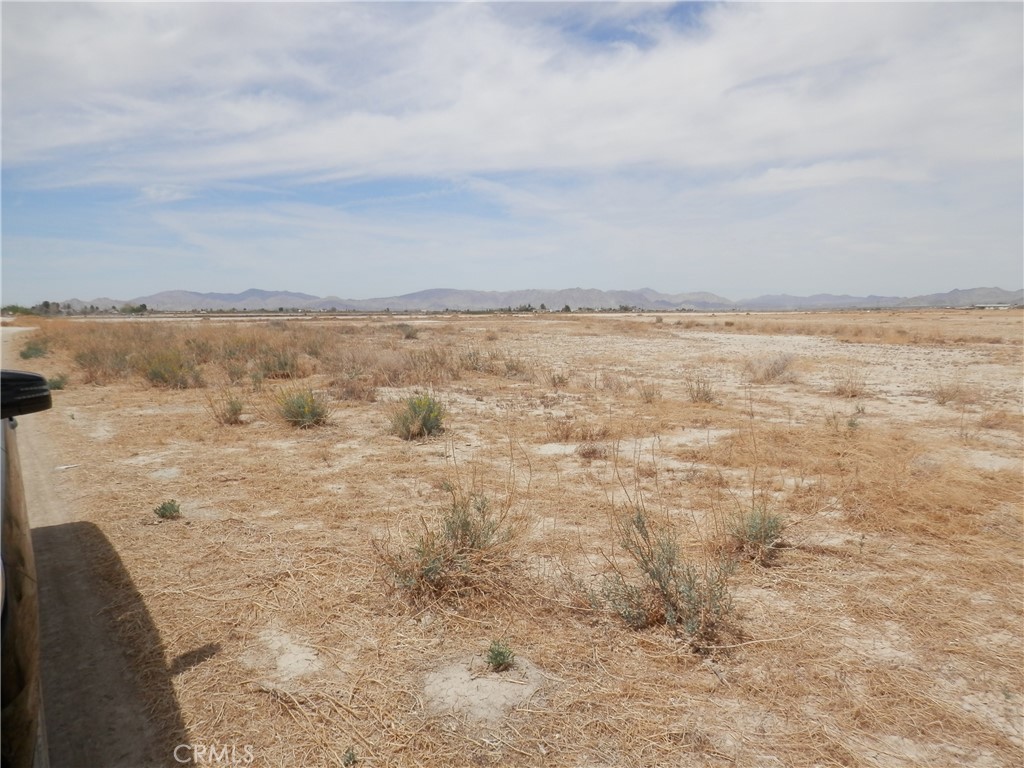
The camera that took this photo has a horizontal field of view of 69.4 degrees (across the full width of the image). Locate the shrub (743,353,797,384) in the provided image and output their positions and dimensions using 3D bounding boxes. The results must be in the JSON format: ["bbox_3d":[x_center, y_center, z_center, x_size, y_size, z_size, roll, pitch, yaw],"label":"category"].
[{"bbox_3d":[5.407,-0.343,15.500,1.111,0.635,1.000,0,6,0],"label":"shrub"}]

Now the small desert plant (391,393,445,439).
[{"bbox_3d":[-1.159,0.362,9.039,0.644,0.507,0.548,-1,6,-7],"label":"small desert plant"}]

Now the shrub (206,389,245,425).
[{"bbox_3d":[-3.894,0.295,10.026,0.469,0.456,0.398,-2,6,-21],"label":"shrub"}]

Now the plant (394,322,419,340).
[{"bbox_3d":[-5.674,-2.840,39.721,1.224,0.869,1.041,-1,6,-8],"label":"plant"}]

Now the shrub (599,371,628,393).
[{"bbox_3d":[1.932,-0.066,14.061,0.547,0.363,0.465,1,6,8],"label":"shrub"}]

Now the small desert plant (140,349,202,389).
[{"bbox_3d":[-6.914,-0.334,14.975,1.125,0.747,0.956,-3,6,-25],"label":"small desert plant"}]

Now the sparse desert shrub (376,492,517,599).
[{"bbox_3d":[-0.368,0.851,4.116,0.775,0.498,0.659,-1,6,-5],"label":"sparse desert shrub"}]

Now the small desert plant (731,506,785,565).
[{"bbox_3d":[1.496,0.902,4.490,0.322,0.322,0.290,0,6,0],"label":"small desert plant"}]

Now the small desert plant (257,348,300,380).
[{"bbox_3d":[-5.237,-0.451,16.550,0.967,0.688,0.870,0,6,0],"label":"small desert plant"}]

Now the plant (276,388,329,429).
[{"bbox_3d":[-2.763,0.292,9.771,0.701,0.521,0.631,0,6,0],"label":"plant"}]

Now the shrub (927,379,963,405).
[{"bbox_3d":[7.056,0.110,12.045,0.576,0.401,0.518,0,6,0],"label":"shrub"}]

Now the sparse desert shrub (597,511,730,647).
[{"bbox_3d":[0.731,0.871,3.470,0.631,0.586,0.568,0,6,0],"label":"sparse desert shrub"}]

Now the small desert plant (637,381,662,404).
[{"bbox_3d":[2.271,0.124,12.198,0.406,0.349,0.345,1,6,11],"label":"small desert plant"}]

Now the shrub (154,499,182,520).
[{"bbox_3d":[-2.527,0.909,5.416,0.166,0.135,0.141,-3,6,-25],"label":"shrub"}]

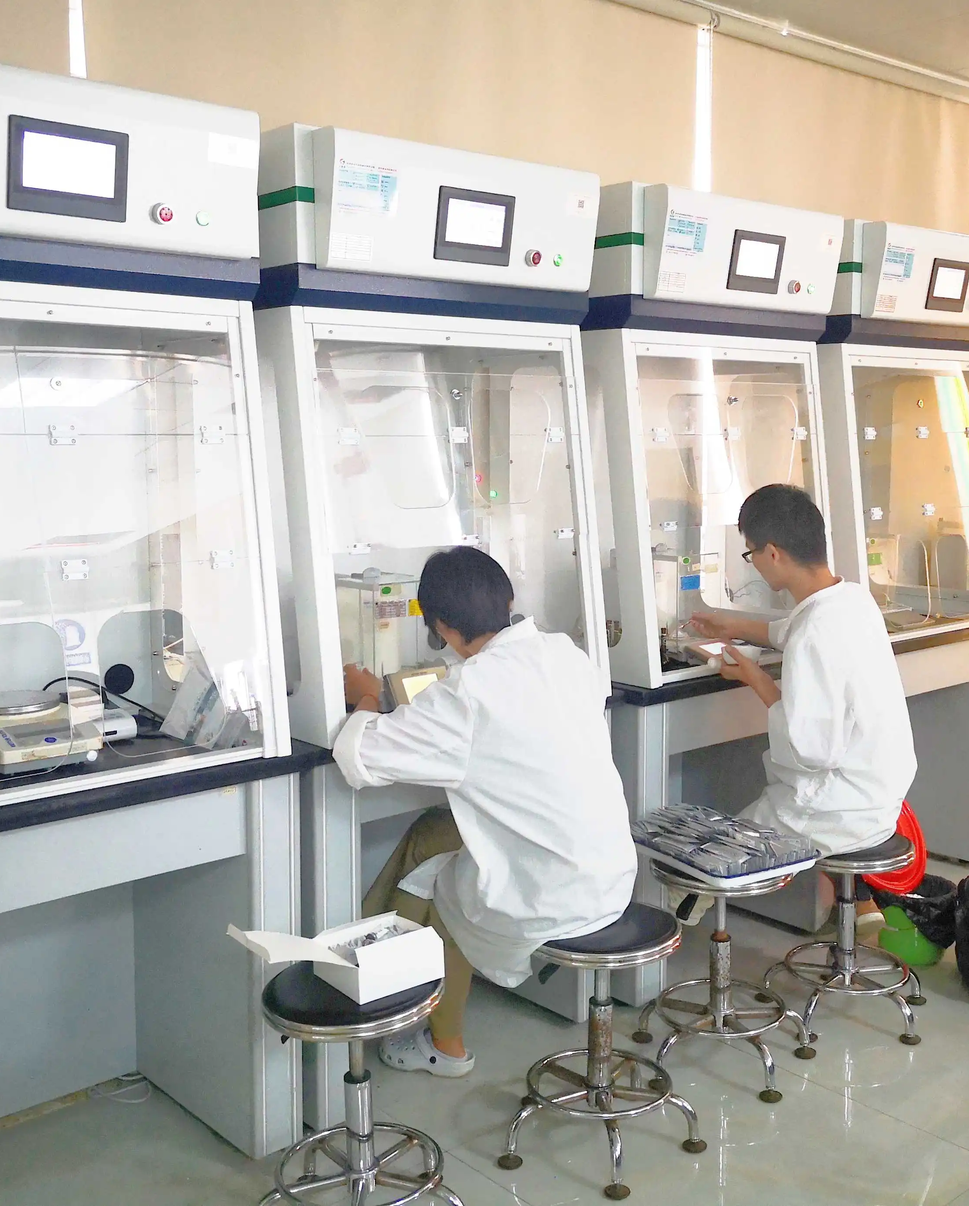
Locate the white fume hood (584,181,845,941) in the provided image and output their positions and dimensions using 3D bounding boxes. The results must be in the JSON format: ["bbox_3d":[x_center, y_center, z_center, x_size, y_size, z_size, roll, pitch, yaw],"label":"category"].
[{"bbox_3d":[0.555,-0.054,3.599,0.850,2.067,0.600,-6,9,-40],"label":"white fume hood"}]

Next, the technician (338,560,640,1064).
[{"bbox_3d":[0.019,0.495,2.546,0.600,1.220,0.700,-7,10,-44],"label":"technician"}]

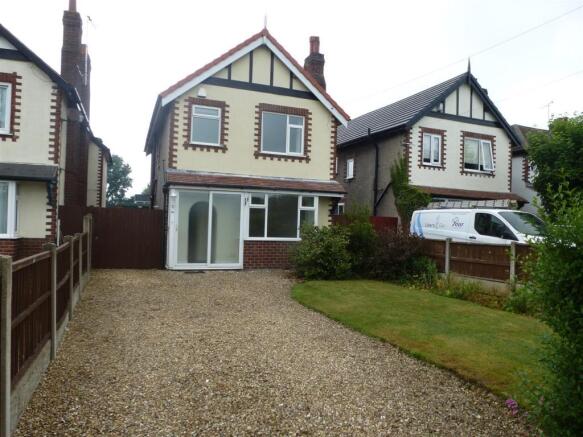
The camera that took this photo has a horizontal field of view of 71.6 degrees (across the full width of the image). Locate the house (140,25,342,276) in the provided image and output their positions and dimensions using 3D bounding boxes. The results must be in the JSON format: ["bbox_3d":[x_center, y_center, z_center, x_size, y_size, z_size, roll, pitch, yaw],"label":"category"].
[{"bbox_3d":[-2.507,-2.494,17.328,6.600,8.200,9.000,2,-1,-23],"label":"house"}]

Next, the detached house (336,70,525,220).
[{"bbox_3d":[5.789,-2.251,20.783,6.600,8.200,9.000,2,-1,-23],"label":"detached house"}]

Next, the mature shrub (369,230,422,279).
[{"bbox_3d":[2.895,1.002,11.250,1.350,1.300,1.250,2,-1,-23],"label":"mature shrub"}]

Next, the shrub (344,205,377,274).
[{"bbox_3d":[1.973,0.624,11.900,1.150,2.030,1.100,1,-1,0],"label":"shrub"}]

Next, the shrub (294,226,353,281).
[{"bbox_3d":[0.855,0.892,11.150,1.500,1.420,1.350,2,-1,-23],"label":"shrub"}]

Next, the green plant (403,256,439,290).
[{"bbox_3d":[3.137,1.277,9.750,0.750,0.720,0.700,2,-1,-23],"label":"green plant"}]

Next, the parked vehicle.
[{"bbox_3d":[6.175,0.749,12.699,2.050,2.000,5.000,2,-1,-23],"label":"parked vehicle"}]

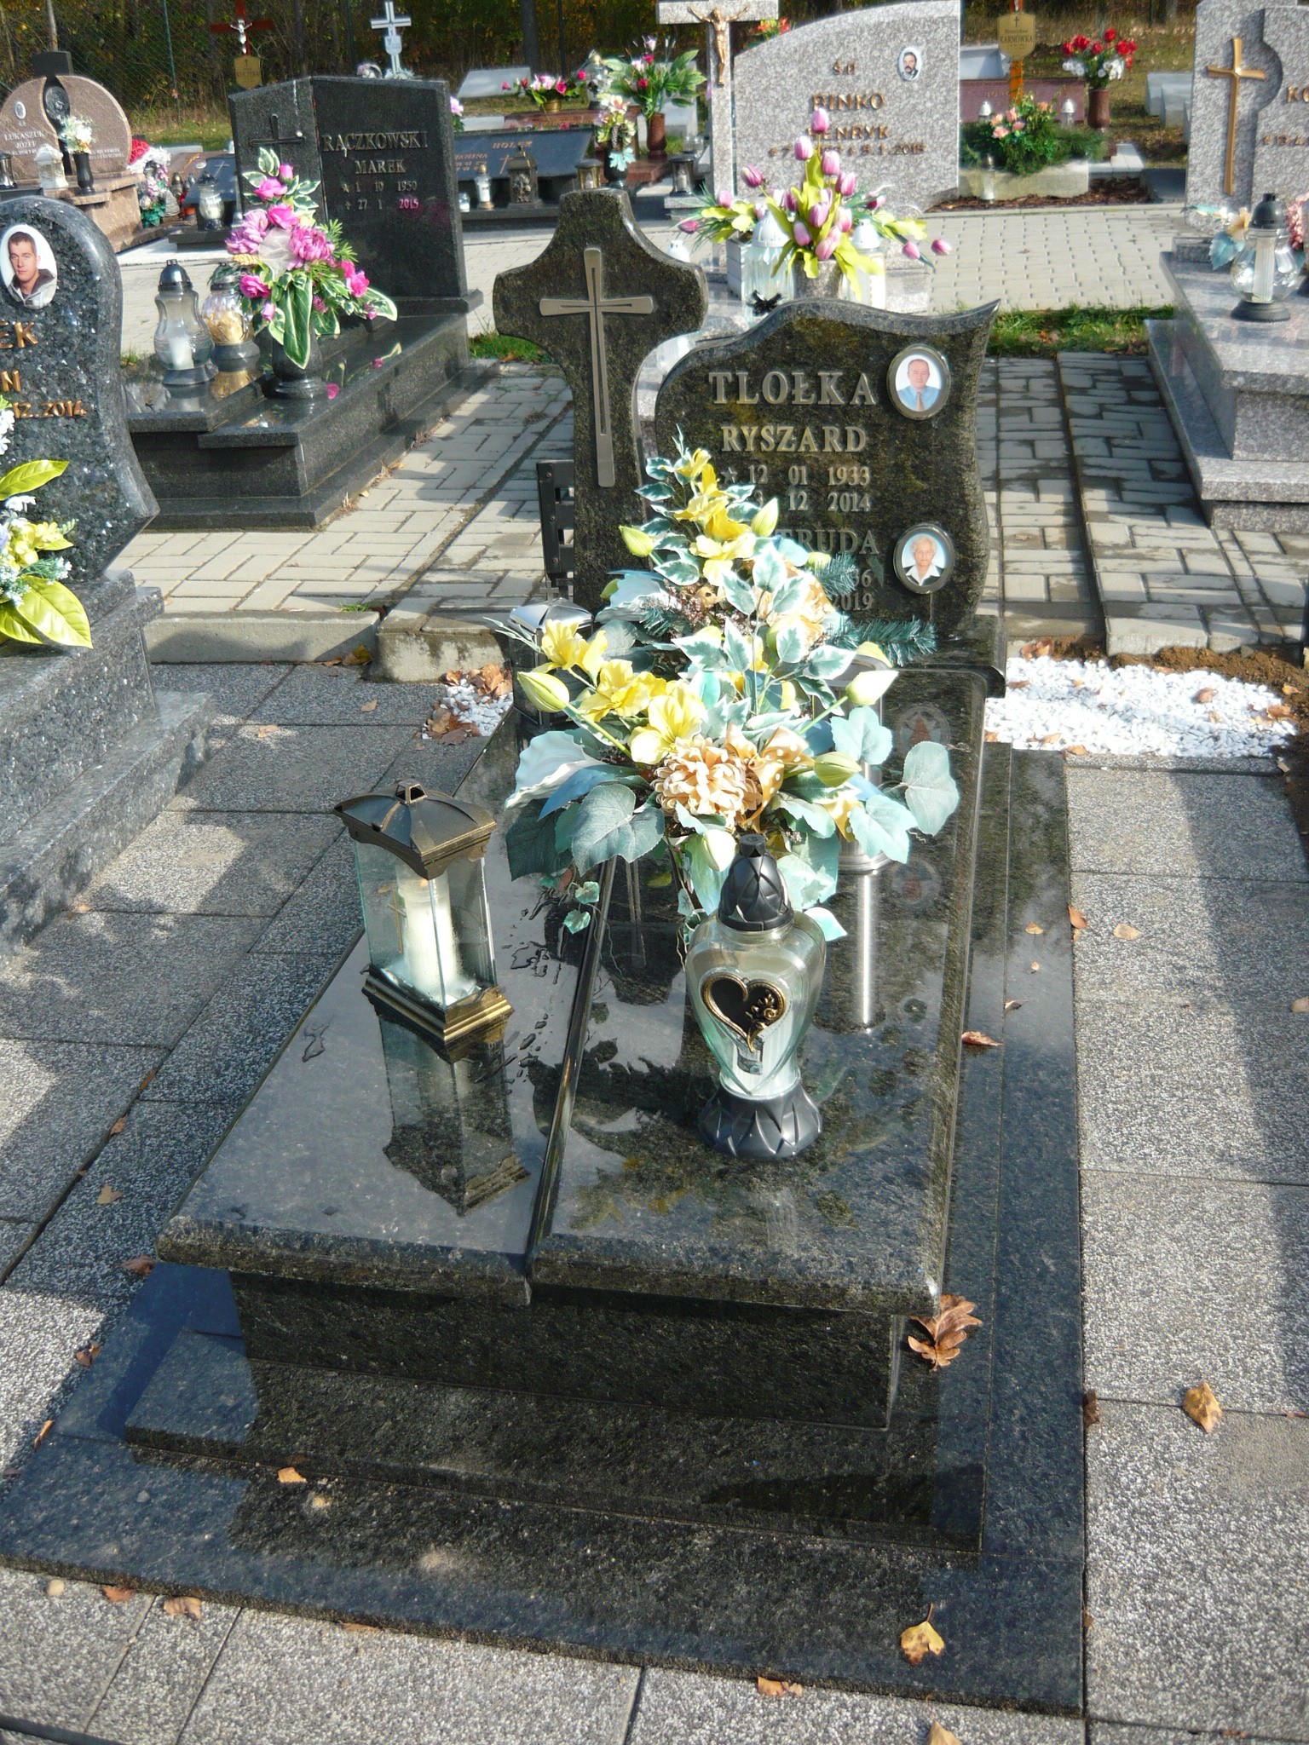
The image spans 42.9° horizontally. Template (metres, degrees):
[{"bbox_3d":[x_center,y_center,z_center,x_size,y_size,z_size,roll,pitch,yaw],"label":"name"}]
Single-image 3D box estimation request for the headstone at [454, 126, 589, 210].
[{"bbox_3d":[-0.803,-4.016,9.471,0.911,0.396,0.356,2,30,12],"label":"headstone"}]

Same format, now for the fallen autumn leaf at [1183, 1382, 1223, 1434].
[{"bbox_3d":[0.590,0.566,1.787,0.040,0.015,0.067,2,30,12],"label":"fallen autumn leaf"}]

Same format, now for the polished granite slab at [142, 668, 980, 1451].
[{"bbox_3d":[0.036,0.120,2.383,0.822,0.228,1.505,2,30,12],"label":"polished granite slab"}]

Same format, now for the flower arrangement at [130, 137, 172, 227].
[{"bbox_3d":[-3.083,-4.233,10.196,0.257,0.495,0.267,-6,29,-3],"label":"flower arrangement"}]

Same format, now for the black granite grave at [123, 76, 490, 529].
[{"bbox_3d":[-1.262,-1.921,5.337,0.970,1.089,2.020,2,30,11],"label":"black granite grave"}]

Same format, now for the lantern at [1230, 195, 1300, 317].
[{"bbox_3d":[1.679,-1.704,4.582,0.186,0.317,0.186,2,30,12],"label":"lantern"}]

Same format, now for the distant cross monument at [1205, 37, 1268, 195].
[{"bbox_3d":[1.785,-2.323,5.122,0.168,0.446,0.035,4,30,14],"label":"distant cross monument"}]

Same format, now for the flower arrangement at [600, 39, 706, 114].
[{"bbox_3d":[-0.013,-4.938,10.325,0.614,0.436,0.455,2,30,12],"label":"flower arrangement"}]

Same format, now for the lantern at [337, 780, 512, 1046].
[{"bbox_3d":[-0.280,0.031,2.033,0.105,0.307,0.181,-26,36,-34],"label":"lantern"}]

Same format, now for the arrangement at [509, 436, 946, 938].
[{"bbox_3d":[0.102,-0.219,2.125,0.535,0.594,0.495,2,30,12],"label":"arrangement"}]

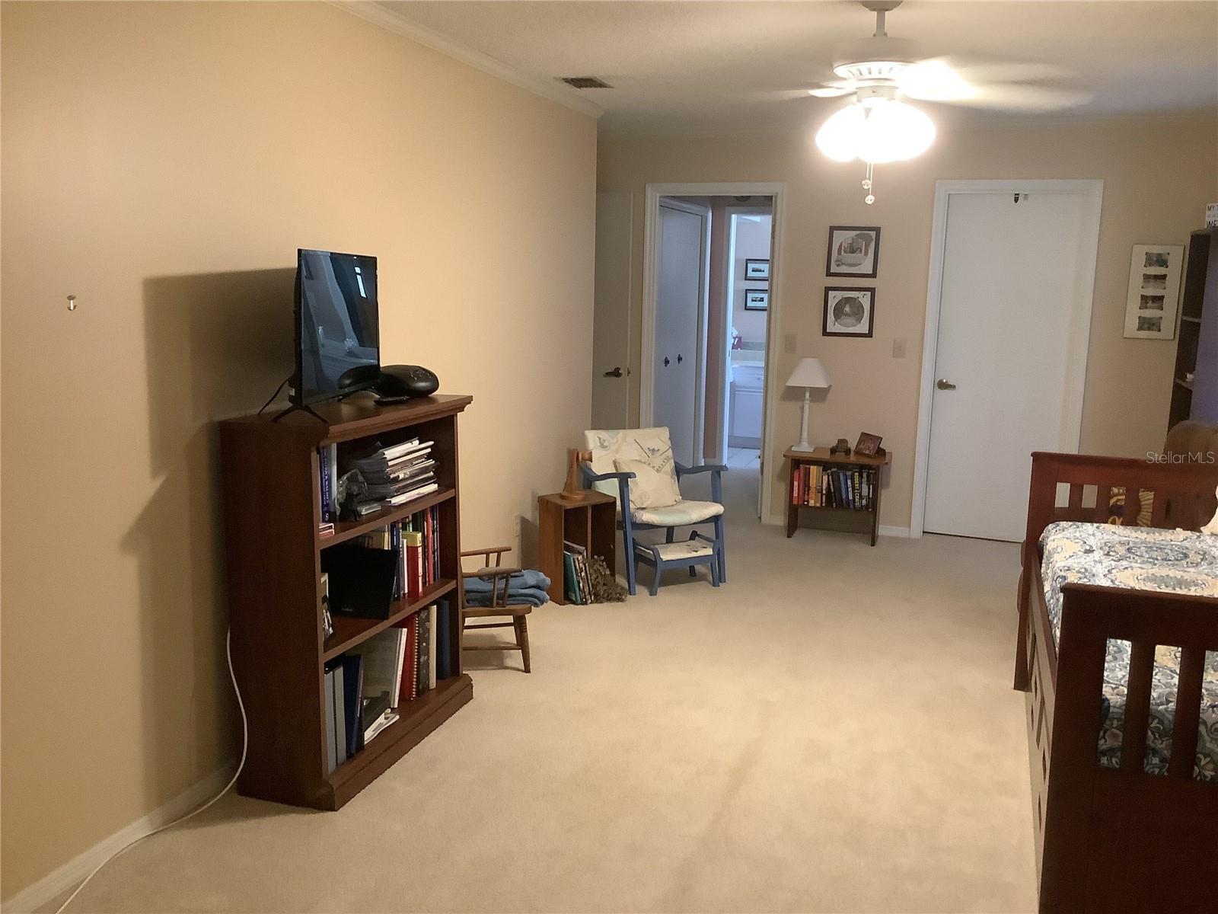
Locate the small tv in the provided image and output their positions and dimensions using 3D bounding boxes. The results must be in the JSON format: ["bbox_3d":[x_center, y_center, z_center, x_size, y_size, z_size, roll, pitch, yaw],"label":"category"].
[{"bbox_3d":[-0.844,-0.408,3.337,0.068,0.430,0.730,2,9,5],"label":"small tv"}]

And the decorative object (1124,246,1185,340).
[{"bbox_3d":[3.049,-0.919,6.102,0.263,0.520,0.025,5,10,19],"label":"decorative object"}]

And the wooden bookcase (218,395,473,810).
[{"bbox_3d":[-0.782,0.388,3.501,0.330,1.103,0.925,4,9,17],"label":"wooden bookcase"}]

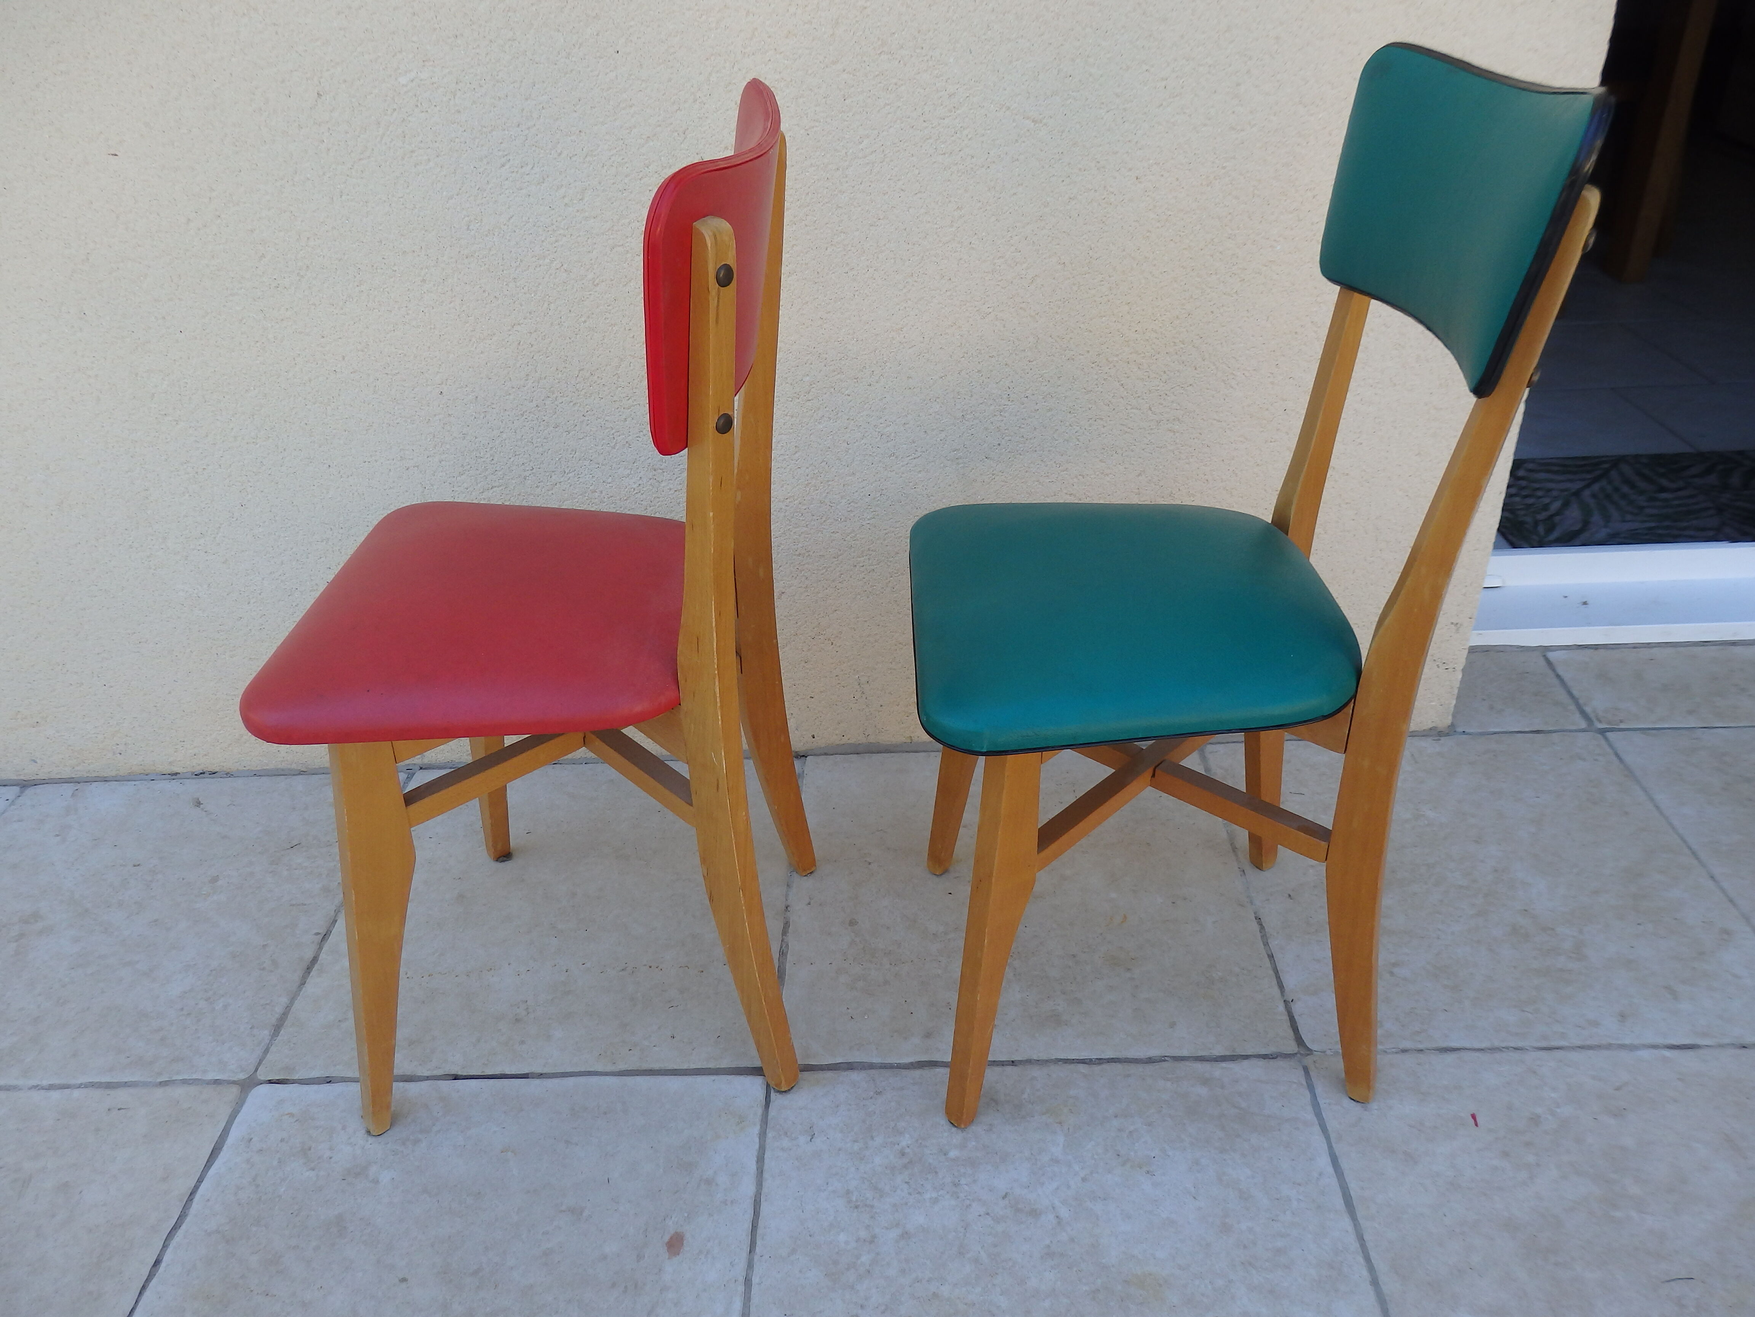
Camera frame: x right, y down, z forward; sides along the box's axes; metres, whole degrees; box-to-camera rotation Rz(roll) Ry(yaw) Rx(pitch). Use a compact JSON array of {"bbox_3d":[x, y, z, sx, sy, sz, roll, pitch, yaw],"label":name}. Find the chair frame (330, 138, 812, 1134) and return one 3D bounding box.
[{"bbox_3d":[-0.270,-0.007,1.109,0.421,0.783,0.386,-1,31,3],"label":"chair frame"}]

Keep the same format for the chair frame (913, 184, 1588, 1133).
[{"bbox_3d":[0.244,-0.013,1.074,0.421,0.783,0.386,-3,31,1],"label":"chair frame"}]

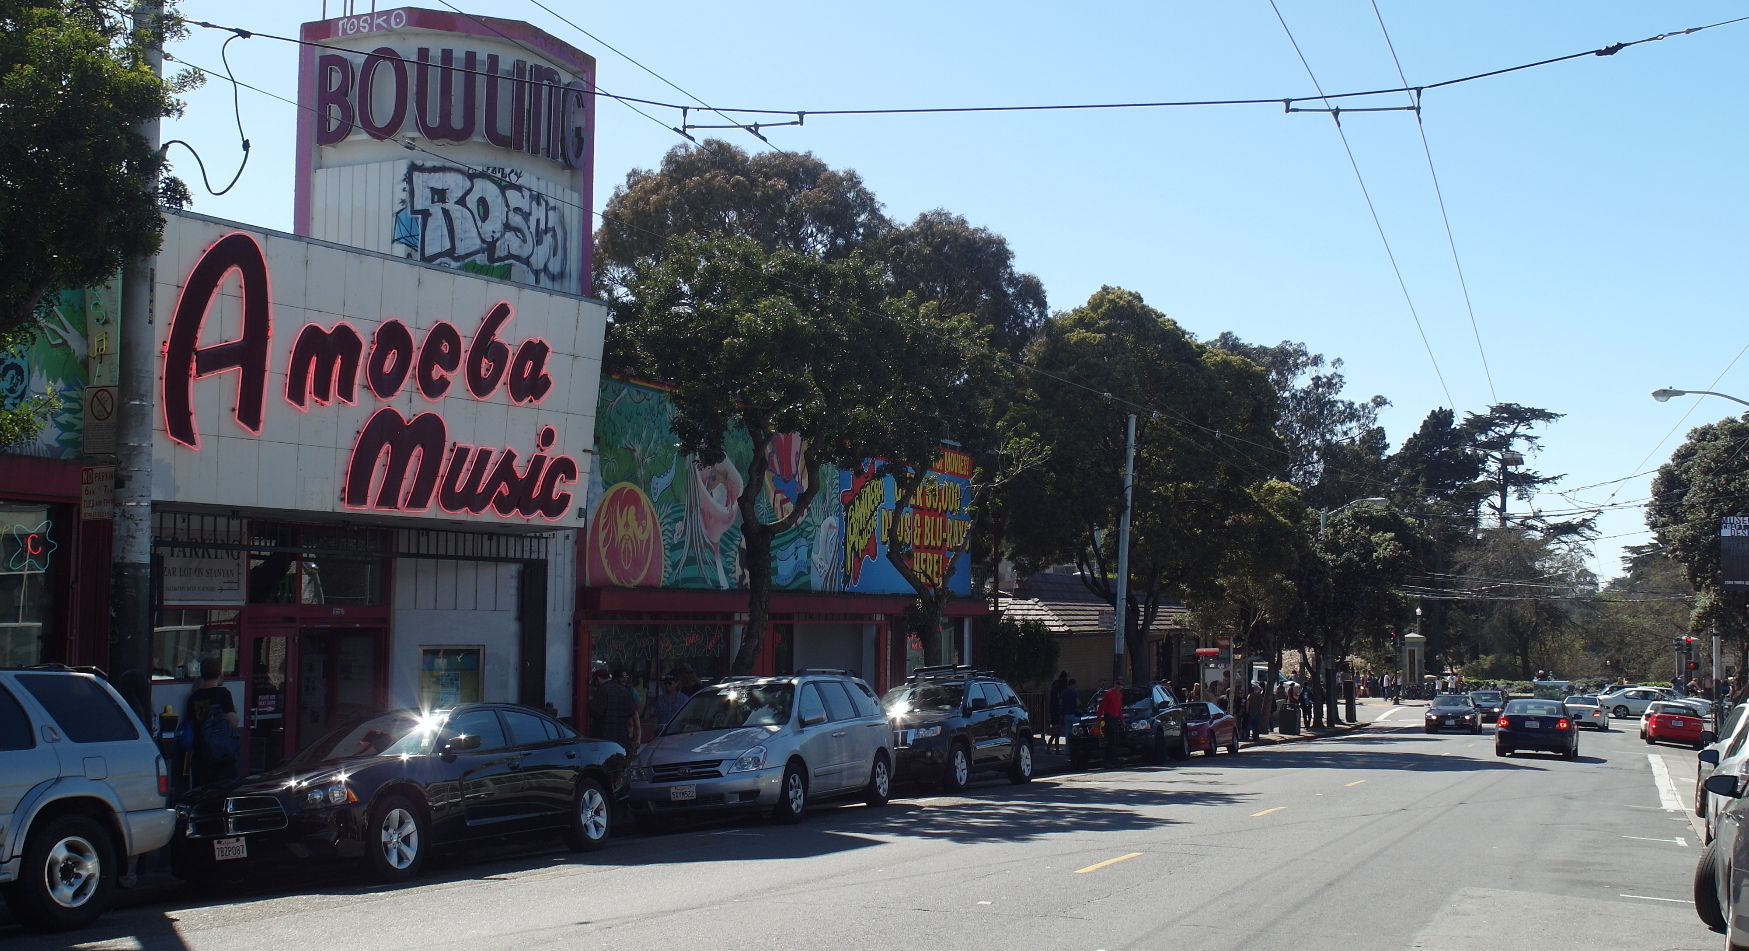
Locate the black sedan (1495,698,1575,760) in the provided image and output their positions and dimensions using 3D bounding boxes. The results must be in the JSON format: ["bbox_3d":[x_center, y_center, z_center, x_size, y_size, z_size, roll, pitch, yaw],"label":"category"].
[{"bbox_3d":[16.626,6.334,43.028,1.760,1.420,4.420,-1,-7,24],"label":"black sedan"}]

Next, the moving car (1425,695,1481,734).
[{"bbox_3d":[22.704,9.337,67.278,1.810,1.430,4.600,-1,-7,24],"label":"moving car"}]

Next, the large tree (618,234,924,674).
[{"bbox_3d":[-1.804,0.472,26.749,4.600,8.500,4.600,-1,-5,24],"label":"large tree"}]

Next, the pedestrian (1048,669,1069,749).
[{"bbox_3d":[4.220,5.402,39.451,0.360,1.850,0.500,4,-6,-37],"label":"pedestrian"}]

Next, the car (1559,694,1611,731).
[{"bbox_3d":[29.919,9.955,72.173,1.800,1.430,4.600,-2,-7,24],"label":"car"}]

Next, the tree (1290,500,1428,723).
[{"bbox_3d":[20.326,5.745,72.409,5.800,9.510,5.800,-2,-5,24],"label":"tree"}]

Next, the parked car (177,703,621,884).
[{"bbox_3d":[-4.263,2.897,16.425,1.900,1.480,5.070,-1,-7,23],"label":"parked car"}]

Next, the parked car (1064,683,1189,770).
[{"bbox_3d":[5.757,5.443,37.992,1.860,1.700,4.620,-2,-7,21],"label":"parked car"}]

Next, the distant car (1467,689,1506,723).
[{"bbox_3d":[30.641,11.482,85.637,1.800,1.580,4.500,-2,-7,24],"label":"distant car"}]

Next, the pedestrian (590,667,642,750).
[{"bbox_3d":[-3.393,3.340,22.373,0.550,1.700,0.420,2,-5,-21],"label":"pedestrian"}]

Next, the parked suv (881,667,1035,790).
[{"bbox_3d":[1.045,4.014,27.423,1.930,1.790,4.800,-2,-7,23],"label":"parked suv"}]

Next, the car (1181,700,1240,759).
[{"bbox_3d":[8.231,6.507,44.299,1.730,1.330,4.400,-1,-7,24],"label":"car"}]

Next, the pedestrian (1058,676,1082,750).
[{"bbox_3d":[4.468,5.477,39.138,0.350,1.760,0.500,4,-6,-41],"label":"pedestrian"}]

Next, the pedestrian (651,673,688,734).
[{"bbox_3d":[-3.060,3.778,25.432,0.500,1.700,0.360,-1,-5,18],"label":"pedestrian"}]

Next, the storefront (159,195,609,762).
[{"bbox_3d":[-7.111,0.720,23.524,2.000,6.950,7.800,-3,-6,31],"label":"storefront"}]

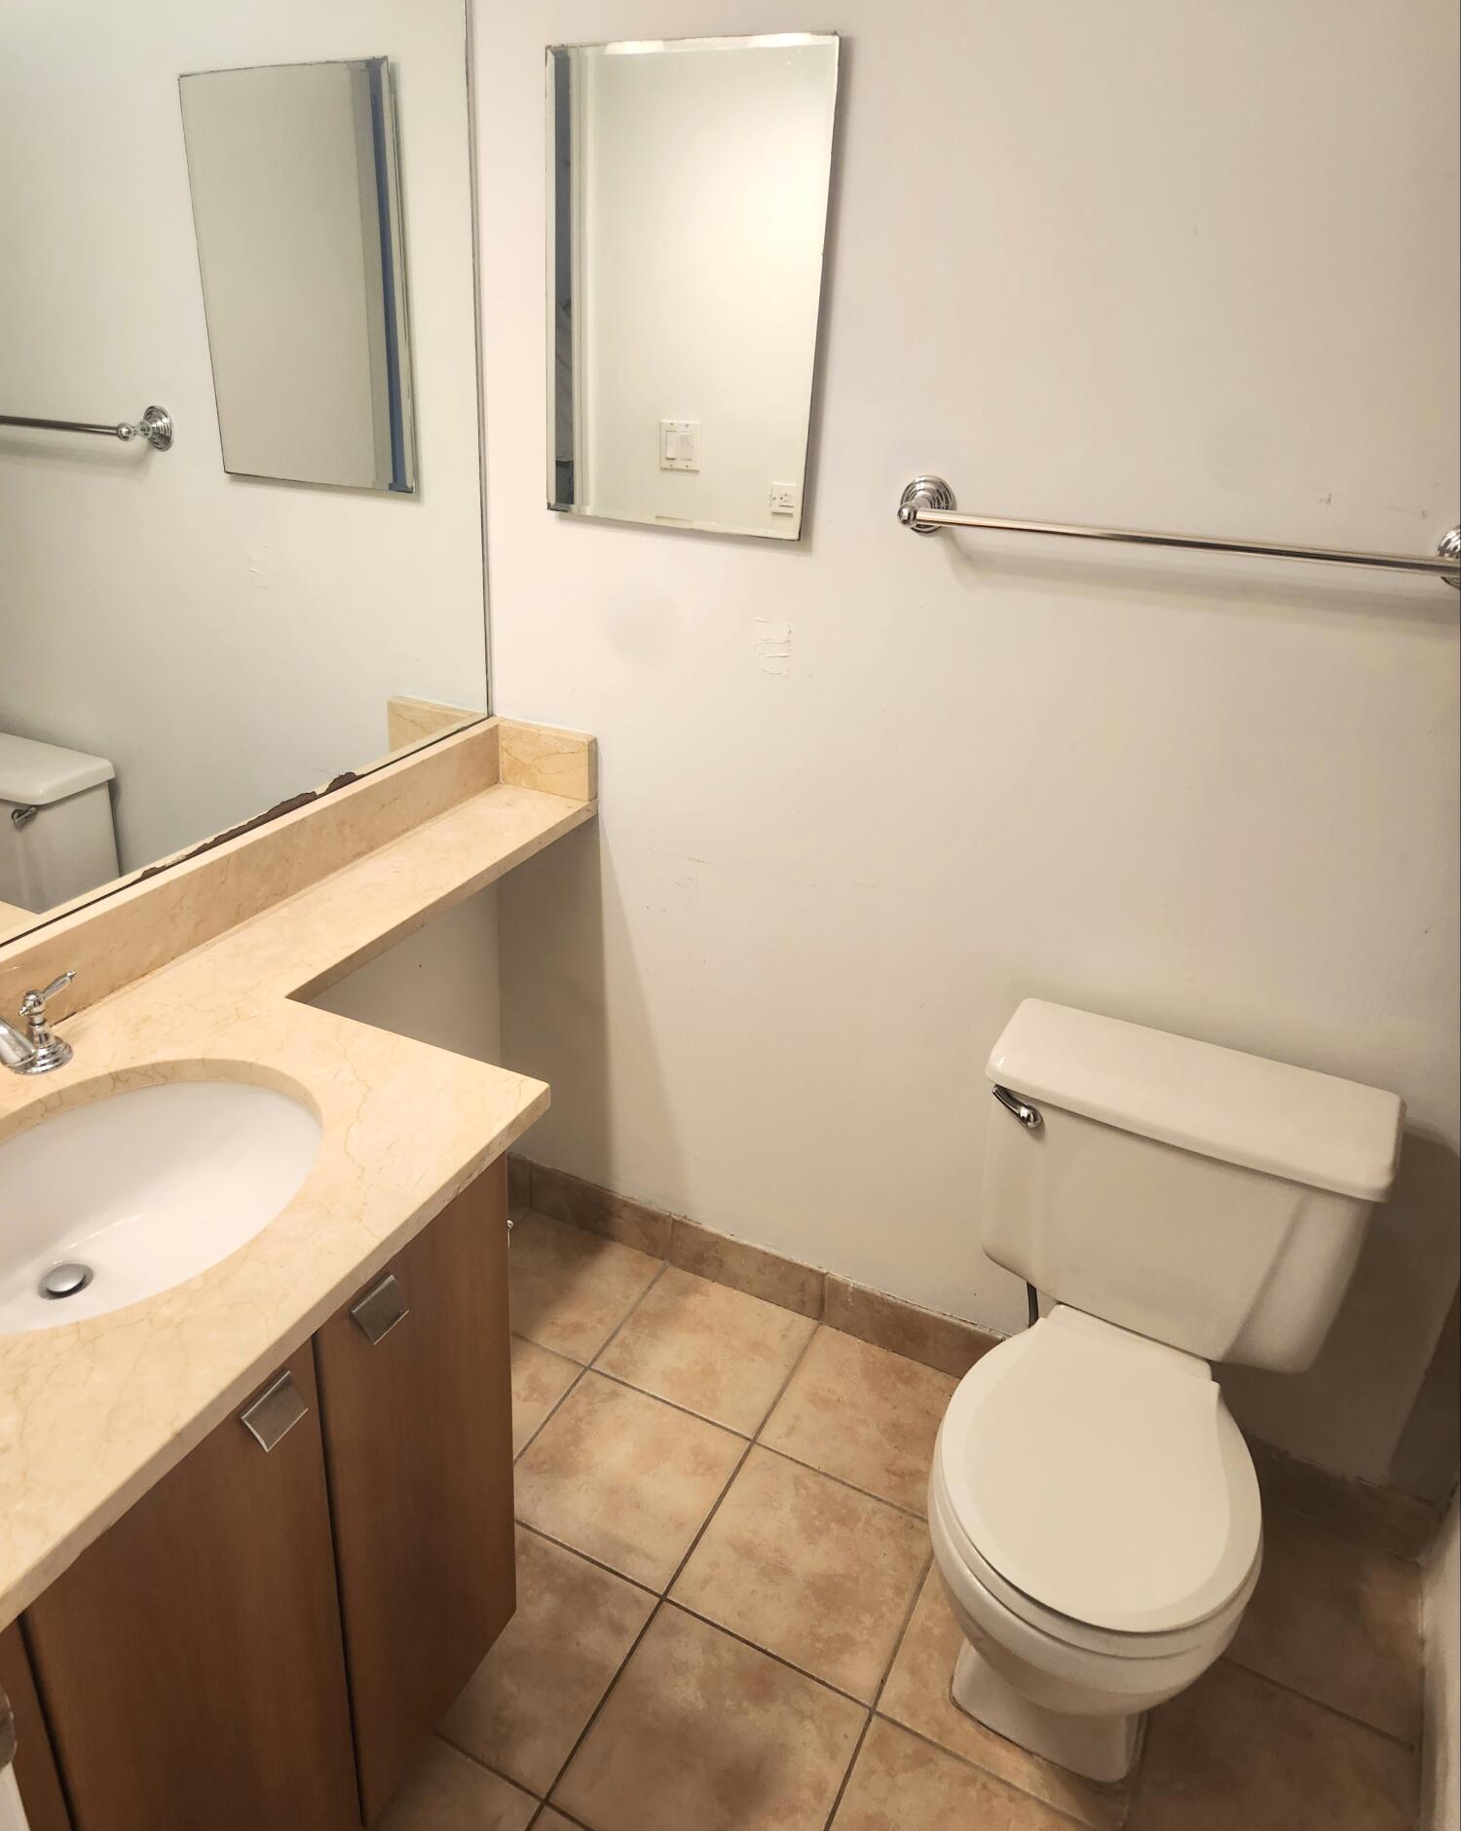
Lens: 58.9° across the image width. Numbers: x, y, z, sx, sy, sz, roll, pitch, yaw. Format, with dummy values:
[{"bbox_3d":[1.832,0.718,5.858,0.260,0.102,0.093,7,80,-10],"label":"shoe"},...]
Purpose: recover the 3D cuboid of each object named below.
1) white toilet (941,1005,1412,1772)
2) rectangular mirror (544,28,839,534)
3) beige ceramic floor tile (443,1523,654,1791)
[{"bbox_3d":[0.479,0.646,1.681,0.485,0.760,0.660,16,30,20],"label":"white toilet"},{"bbox_3d":[-0.063,-0.794,1.674,0.392,0.560,0.025,16,30,20],"label":"rectangular mirror"},{"bbox_3d":[-0.301,0.983,1.752,0.307,0.012,0.298,16,30,22],"label":"beige ceramic floor tile"}]

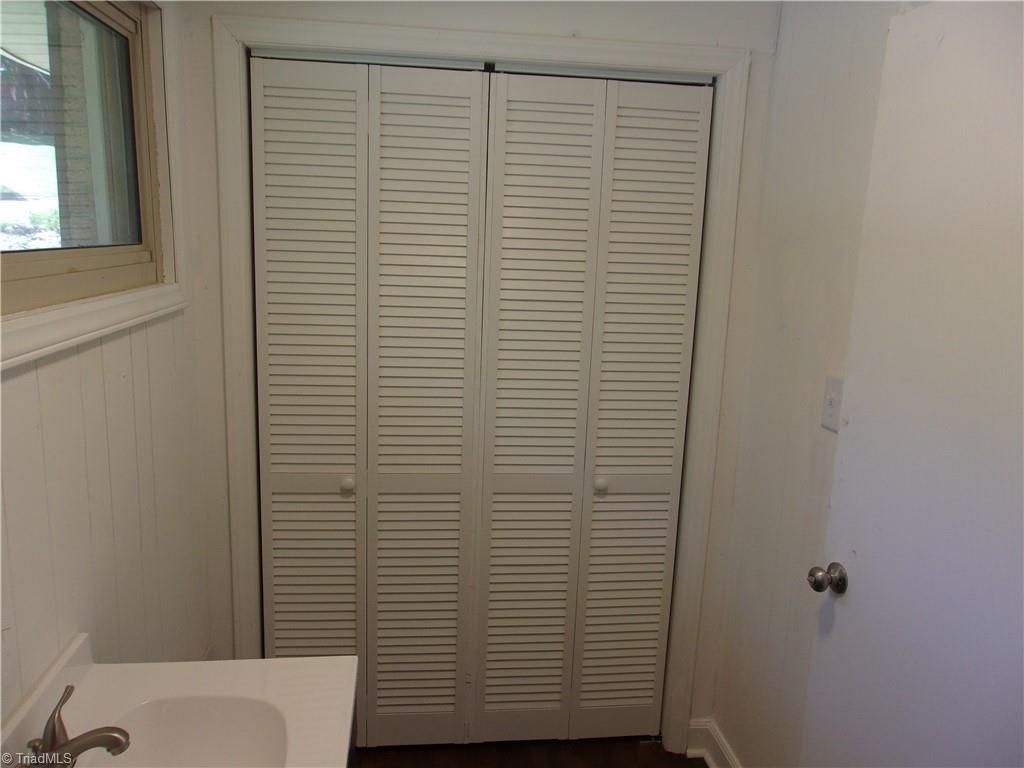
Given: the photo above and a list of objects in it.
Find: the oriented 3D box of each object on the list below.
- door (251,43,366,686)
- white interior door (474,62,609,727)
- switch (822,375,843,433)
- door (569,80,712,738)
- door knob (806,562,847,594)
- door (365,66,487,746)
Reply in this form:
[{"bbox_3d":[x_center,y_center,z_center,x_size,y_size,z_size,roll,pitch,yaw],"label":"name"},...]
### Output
[{"bbox_3d":[-0.548,0.136,2.225,0.288,1.950,0.035,1,11,-7],"label":"door"},{"bbox_3d":[0.058,0.145,2.300,0.311,1.950,0.035,1,11,-7],"label":"white interior door"},{"bbox_3d":[0.728,0.044,1.811,0.012,0.119,0.073,1,11,-7],"label":"switch"},{"bbox_3d":[0.360,0.150,2.337,0.291,1.950,0.035,1,11,-7],"label":"door"},{"bbox_3d":[0.662,0.412,1.692,0.066,0.066,0.066,1,11,-7],"label":"door knob"},{"bbox_3d":[-0.251,0.141,2.262,0.305,1.950,0.035,1,11,-7],"label":"door"}]

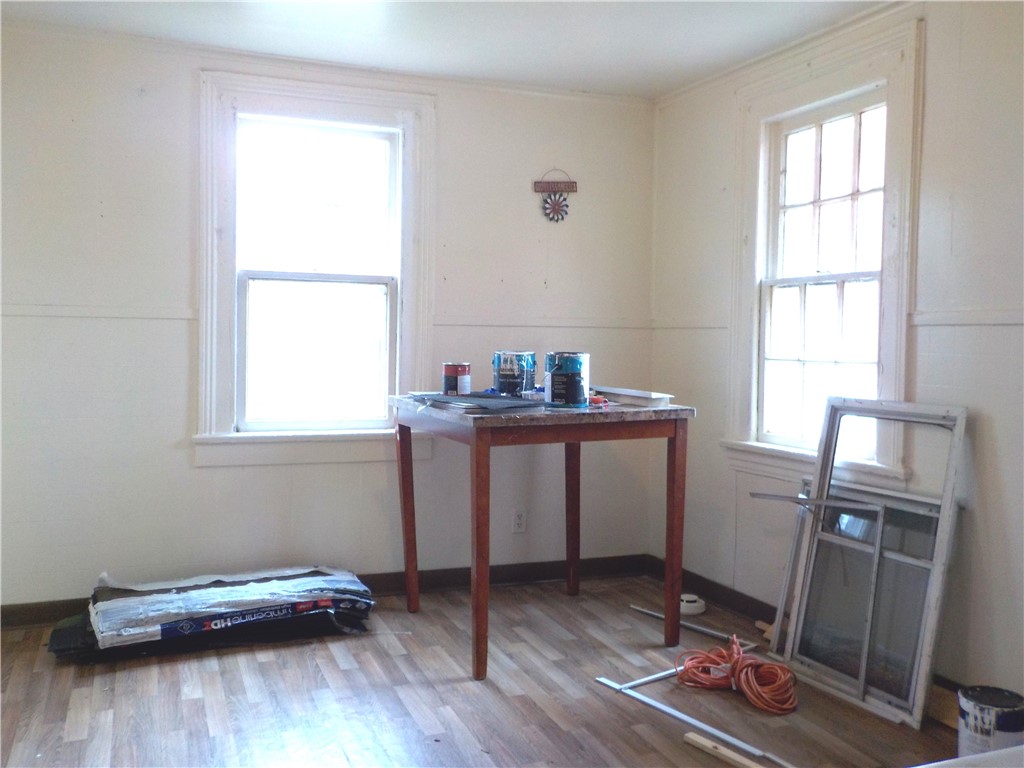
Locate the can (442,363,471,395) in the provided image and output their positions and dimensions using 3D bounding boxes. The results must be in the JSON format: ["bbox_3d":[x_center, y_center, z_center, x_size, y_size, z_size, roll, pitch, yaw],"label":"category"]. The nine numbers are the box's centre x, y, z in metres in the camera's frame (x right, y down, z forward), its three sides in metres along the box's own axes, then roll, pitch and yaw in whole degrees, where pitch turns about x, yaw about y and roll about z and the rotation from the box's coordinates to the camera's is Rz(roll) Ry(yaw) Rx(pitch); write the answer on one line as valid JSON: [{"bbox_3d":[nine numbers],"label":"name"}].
[{"bbox_3d":[-0.219,-0.018,3.544,0.109,0.124,0.109,1,3,0],"label":"can"}]

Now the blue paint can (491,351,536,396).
[{"bbox_3d":[0.012,-0.040,3.653,0.172,0.190,0.172,1,3,0],"label":"blue paint can"}]

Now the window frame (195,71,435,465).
[{"bbox_3d":[-0.822,-0.505,3.814,0.985,1.545,0.110,0,3,-19],"label":"window frame"}]

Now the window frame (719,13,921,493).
[{"bbox_3d":[1.147,-0.462,3.378,0.110,1.520,0.960,-1,3,-24],"label":"window frame"}]

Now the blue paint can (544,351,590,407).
[{"bbox_3d":[0.212,-0.017,3.393,0.172,0.195,0.172,1,3,4],"label":"blue paint can"}]

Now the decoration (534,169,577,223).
[{"bbox_3d":[0.205,-0.874,4.115,0.210,0.235,0.030,0,3,-19],"label":"decoration"}]

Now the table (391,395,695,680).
[{"bbox_3d":[0.089,0.535,3.575,0.912,0.914,0.912,-1,3,-25],"label":"table"}]

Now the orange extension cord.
[{"bbox_3d":[0.754,0.964,3.003,0.410,0.130,0.280,2,3,31],"label":"orange extension cord"}]

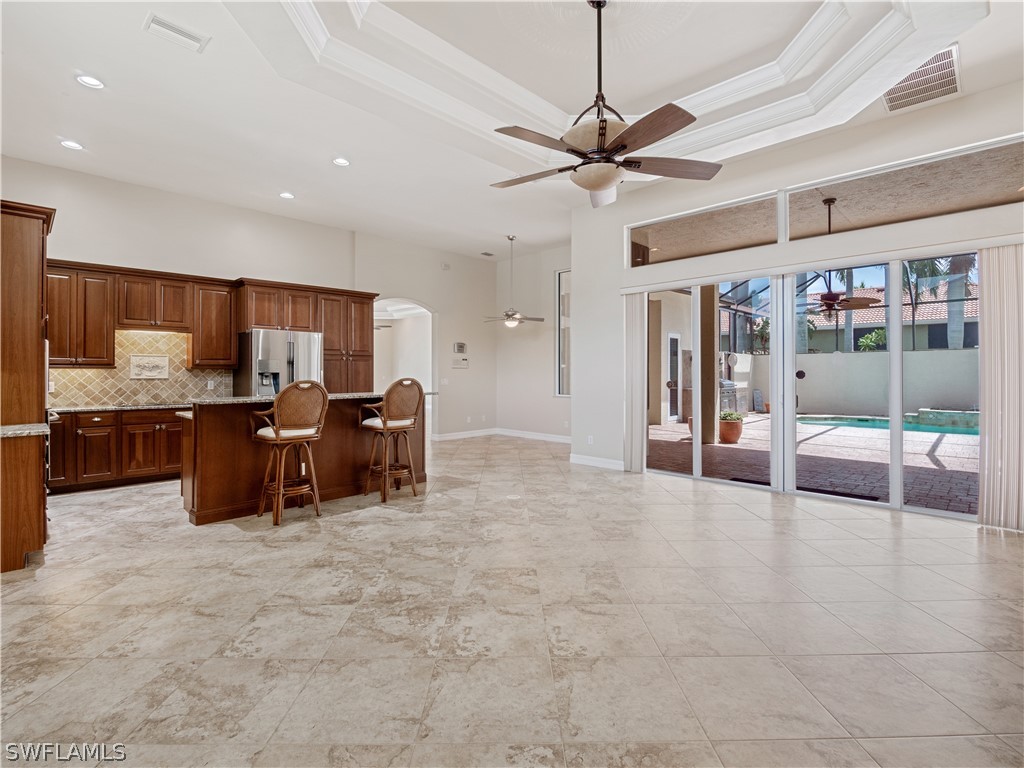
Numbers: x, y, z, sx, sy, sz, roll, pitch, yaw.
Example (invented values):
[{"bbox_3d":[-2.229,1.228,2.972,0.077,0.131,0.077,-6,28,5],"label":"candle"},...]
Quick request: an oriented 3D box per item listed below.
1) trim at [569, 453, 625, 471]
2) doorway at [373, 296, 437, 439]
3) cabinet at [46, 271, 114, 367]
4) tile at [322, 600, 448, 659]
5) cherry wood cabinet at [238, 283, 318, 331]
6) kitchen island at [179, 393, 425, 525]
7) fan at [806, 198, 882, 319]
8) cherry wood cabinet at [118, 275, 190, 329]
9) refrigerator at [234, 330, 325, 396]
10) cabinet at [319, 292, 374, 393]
[{"bbox_3d":[1.160,1.073,6.479,0.850,0.130,0.016,1,1,42],"label":"trim"},{"bbox_3d":[-2.017,-0.221,8.706,0.228,2.649,1.468,1,1,45],"label":"doorway"},{"bbox_3d":[-4.933,-0.726,5.346,0.630,1.080,0.340,-1,2,-44],"label":"cabinet"},{"bbox_3d":[-0.594,1.208,2.330,0.508,0.010,0.500,0,1,0],"label":"tile"},{"bbox_3d":[-3.335,-1.018,6.680,0.655,0.615,0.923,1,1,45],"label":"cherry wood cabinet"},{"bbox_3d":[-2.019,0.637,4.978,2.350,1.075,1.050,-1,2,-44],"label":"kitchen island"},{"bbox_3d":[4.019,-1.573,5.980,1.320,1.530,1.320,0,1,0],"label":"fan"},{"bbox_3d":[-4.437,-0.960,5.829,0.740,0.630,0.340,-1,2,-44],"label":"cherry wood cabinet"},{"bbox_3d":[-3.274,0.222,6.669,0.910,1.810,0.750,-1,2,-44],"label":"refrigerator"},{"bbox_3d":[-2.693,-0.110,7.337,0.655,2.470,0.878,1,1,45],"label":"cabinet"}]

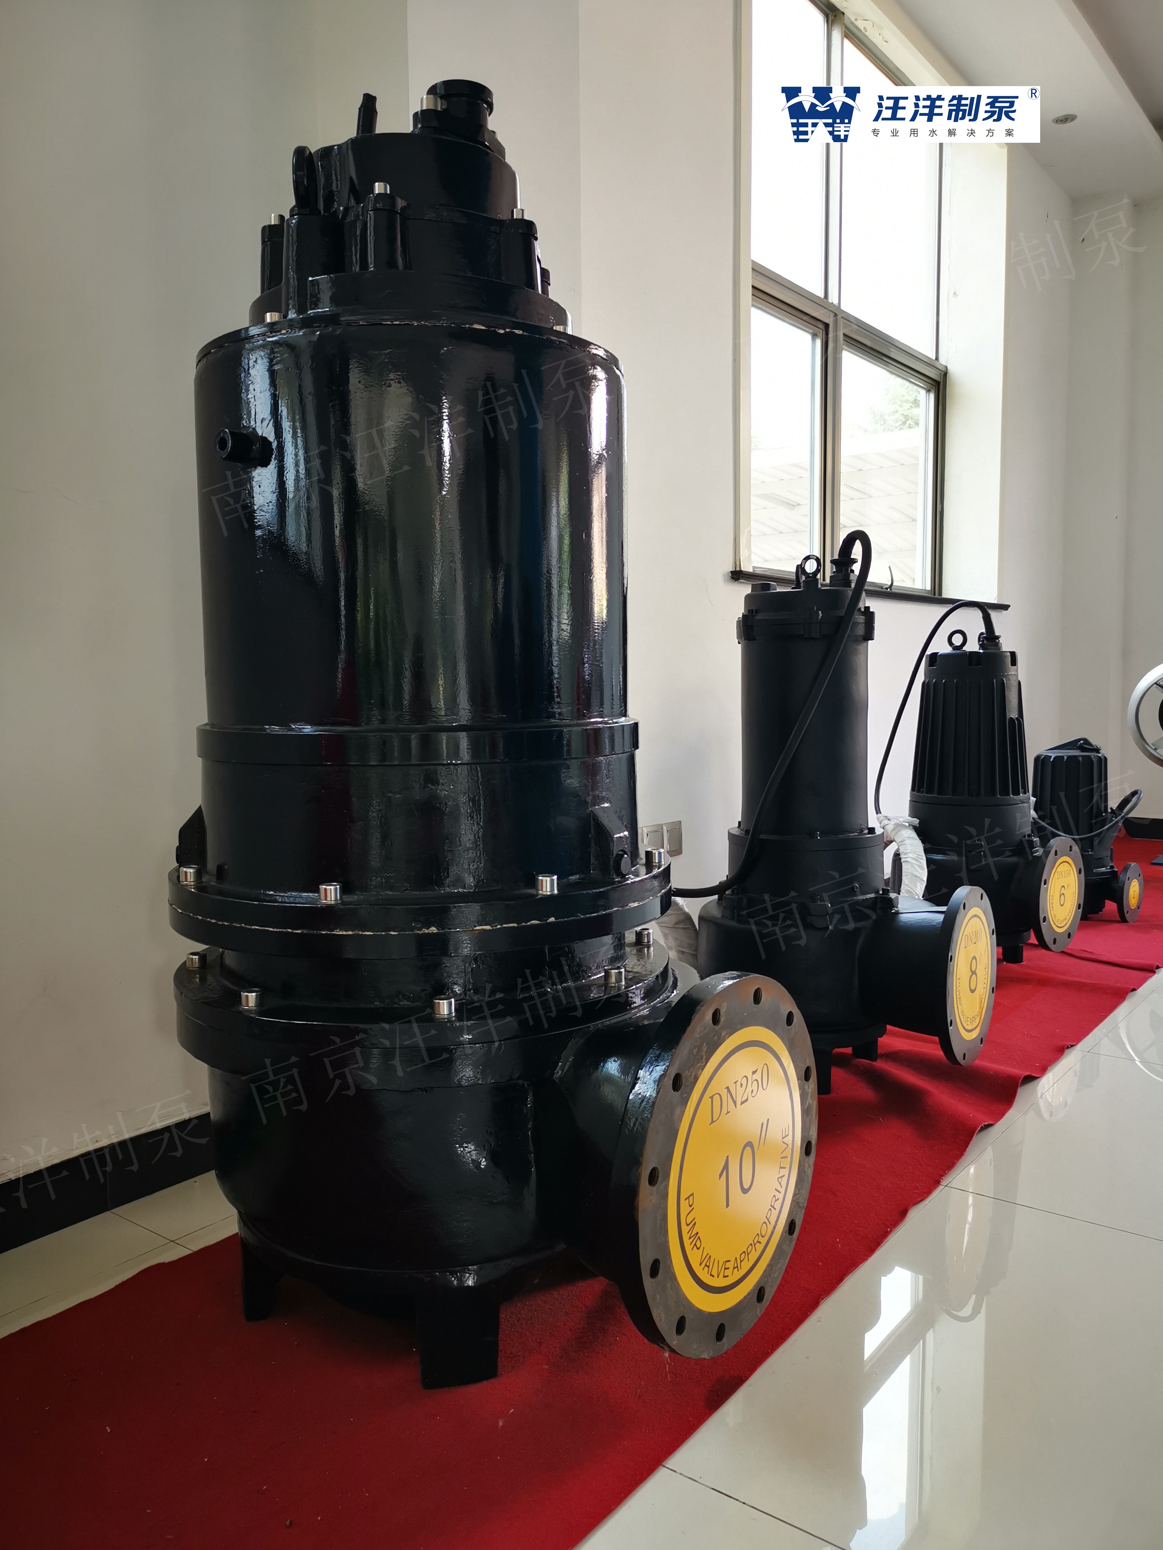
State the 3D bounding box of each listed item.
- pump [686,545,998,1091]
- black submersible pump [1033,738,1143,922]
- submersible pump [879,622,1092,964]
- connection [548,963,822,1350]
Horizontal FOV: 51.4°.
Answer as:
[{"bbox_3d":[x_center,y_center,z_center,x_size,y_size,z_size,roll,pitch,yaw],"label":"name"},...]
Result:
[{"bbox_3d":[0.488,0.057,2.330,0.540,1.045,0.420,2,5,34],"label":"pump"},{"bbox_3d":[1.569,0.172,3.803,0.330,0.570,0.280,3,6,42],"label":"black submersible pump"},{"bbox_3d":[1.035,0.041,3.159,0.455,0.915,0.410,3,6,43],"label":"submersible pump"},{"bbox_3d":[0.087,0.408,1.344,0.200,0.395,0.395,3,5,36],"label":"connection"}]

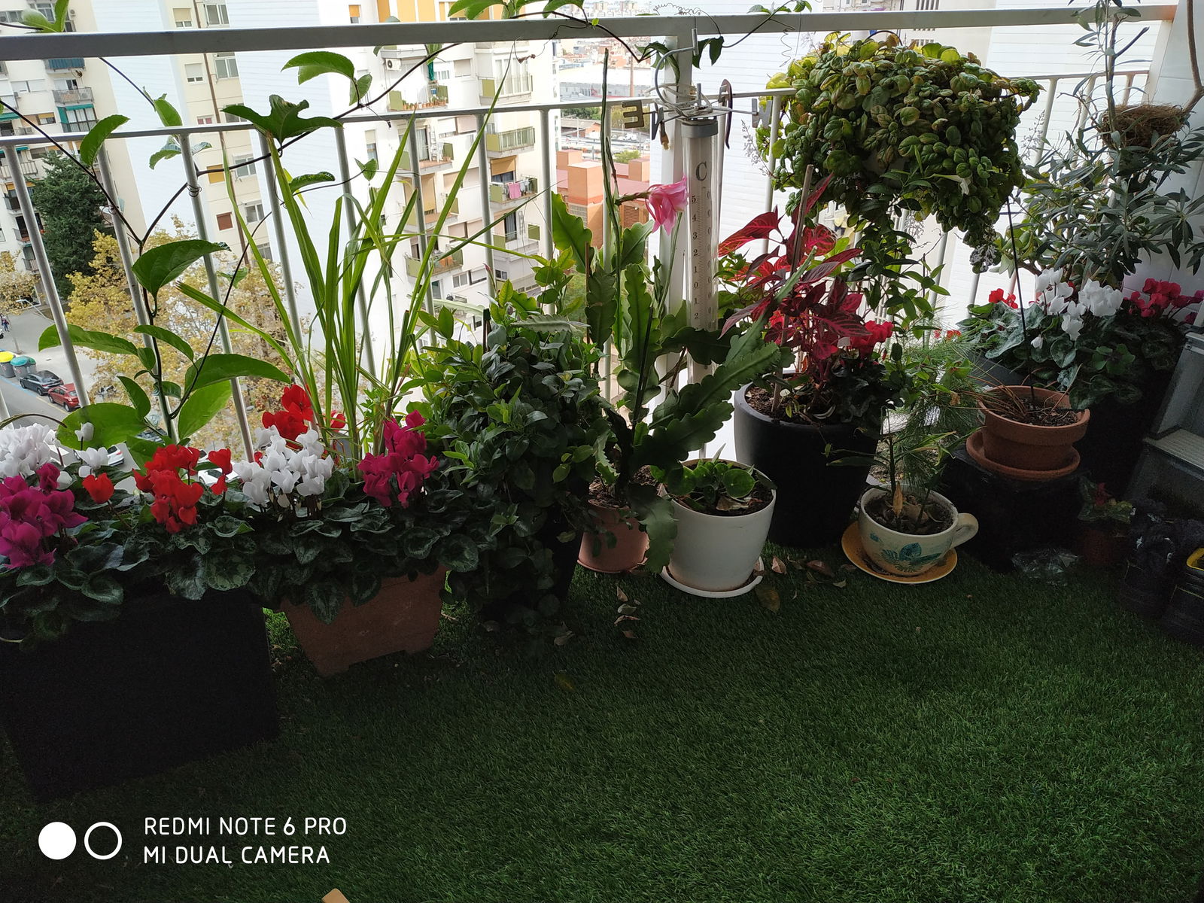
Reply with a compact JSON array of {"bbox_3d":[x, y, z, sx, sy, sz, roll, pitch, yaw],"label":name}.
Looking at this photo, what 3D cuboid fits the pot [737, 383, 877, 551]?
[{"bbox_3d":[0.447,0.022,1.891,0.308,0.305,0.308,-1,27,0],"label":"pot"}]

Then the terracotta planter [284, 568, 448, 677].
[{"bbox_3d":[-0.442,0.253,1.557,0.300,0.220,0.250,-12,30,-19],"label":"terracotta planter"}]

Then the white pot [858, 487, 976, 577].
[{"bbox_3d":[0.659,0.176,1.745,0.233,0.122,0.196,0,29,2],"label":"white pot"}]

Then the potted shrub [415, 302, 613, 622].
[{"bbox_3d":[-0.148,0.030,1.563,0.335,0.600,0.330,-1,28,0],"label":"potted shrub"}]

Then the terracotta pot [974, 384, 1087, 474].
[{"bbox_3d":[0.887,-0.045,1.744,0.208,0.105,0.208,-1,27,0],"label":"terracotta pot"}]

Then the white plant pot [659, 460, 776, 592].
[{"bbox_3d":[0.229,0.156,1.716,0.230,0.198,0.230,4,29,8],"label":"white plant pot"}]

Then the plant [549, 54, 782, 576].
[{"bbox_3d":[0.117,-0.223,1.598,0.420,0.970,0.360,1,27,4],"label":"plant"}]

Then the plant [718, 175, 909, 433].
[{"bbox_3d":[0.429,-0.287,1.701,0.370,0.510,0.340,6,28,13],"label":"plant"}]

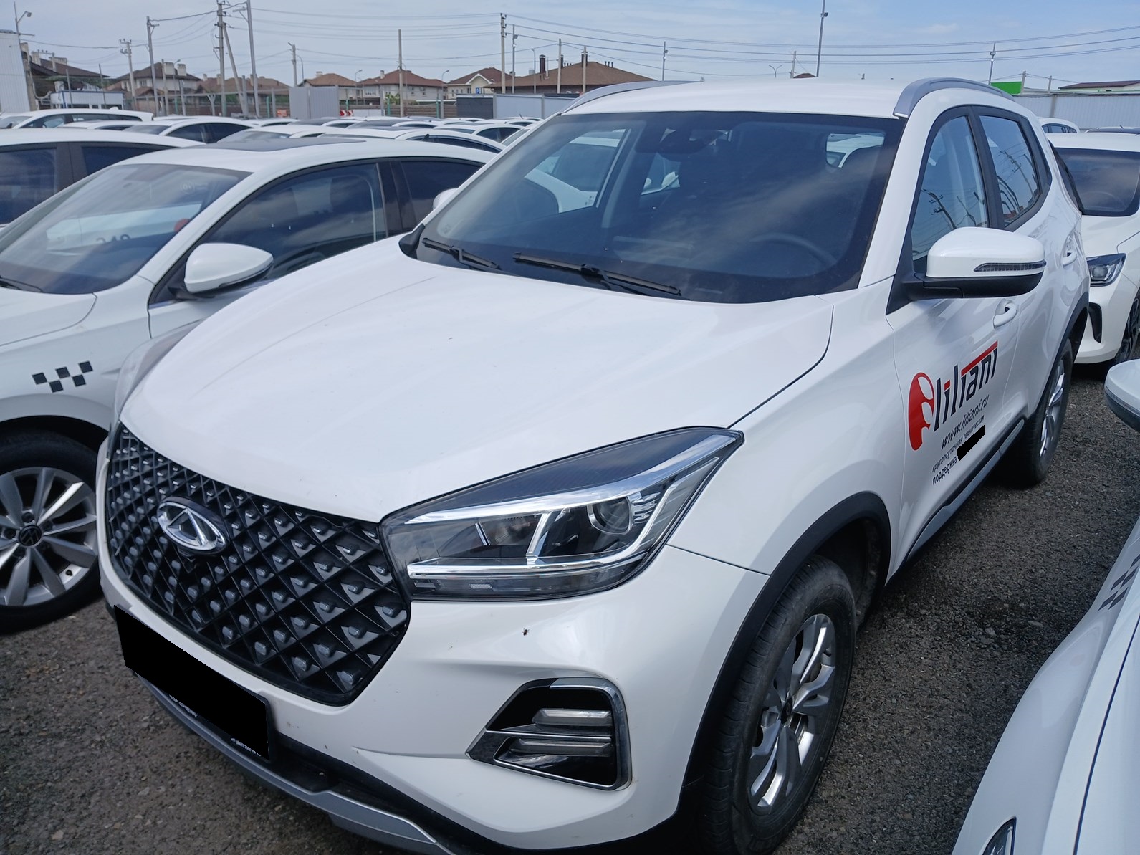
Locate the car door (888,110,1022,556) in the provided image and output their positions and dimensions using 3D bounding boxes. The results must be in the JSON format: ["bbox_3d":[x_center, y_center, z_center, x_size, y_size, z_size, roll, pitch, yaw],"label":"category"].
[{"bbox_3d":[1.007,-0.290,2.385,0.295,1.120,1.100,15,25,35],"label":"car door"}]

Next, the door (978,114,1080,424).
[{"bbox_3d":[1.619,-0.568,3.111,0.295,1.100,1.000,15,25,35],"label":"door"}]

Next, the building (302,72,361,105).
[{"bbox_3d":[-37.908,-51.978,135.525,8.500,7.900,9.000,6,20,14],"label":"building"}]

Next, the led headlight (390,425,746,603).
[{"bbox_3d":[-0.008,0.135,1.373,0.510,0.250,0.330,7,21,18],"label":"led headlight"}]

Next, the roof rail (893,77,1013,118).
[{"bbox_3d":[1.326,-1.101,2.871,0.105,0.130,1.620,15,25,35],"label":"roof rail"}]

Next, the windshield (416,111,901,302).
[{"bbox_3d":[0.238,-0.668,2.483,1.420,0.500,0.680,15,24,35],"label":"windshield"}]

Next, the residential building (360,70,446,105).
[{"bbox_3d":[-26.112,-51.138,133.172,9.500,8.200,11.500,8,21,18],"label":"residential building"}]

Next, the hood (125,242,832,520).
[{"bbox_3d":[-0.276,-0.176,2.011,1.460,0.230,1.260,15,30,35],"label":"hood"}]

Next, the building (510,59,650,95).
[{"bbox_3d":[1.272,-38.021,97.866,19.000,8.200,14.000,1,20,0],"label":"building"}]

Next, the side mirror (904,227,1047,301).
[{"bbox_3d":[0.952,-0.377,1.968,0.215,0.175,0.260,15,25,35],"label":"side mirror"}]

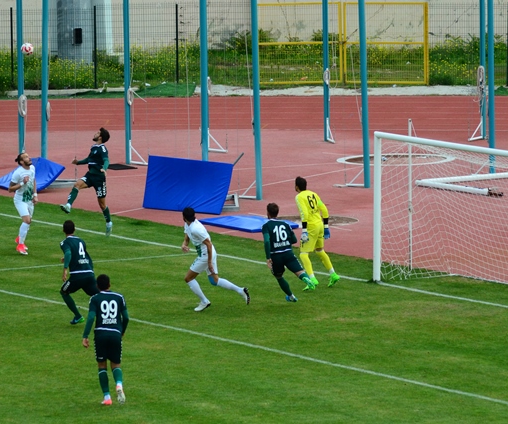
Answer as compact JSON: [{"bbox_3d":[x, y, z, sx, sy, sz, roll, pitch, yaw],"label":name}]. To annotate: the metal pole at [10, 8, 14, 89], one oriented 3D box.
[{"bbox_3d":[-5.889,-3.993,116.800,0.055,1.960,0.055,-1,7,0],"label":"metal pole"}]

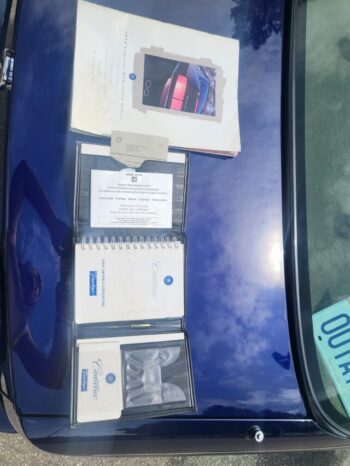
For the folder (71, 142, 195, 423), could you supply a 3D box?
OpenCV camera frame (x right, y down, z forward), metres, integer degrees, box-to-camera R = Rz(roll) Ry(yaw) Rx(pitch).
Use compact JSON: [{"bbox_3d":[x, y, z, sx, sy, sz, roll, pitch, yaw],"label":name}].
[{"bbox_3d":[-0.067,0.077,0.608,0.203,0.030,0.460,1,82,-17],"label":"folder"}]

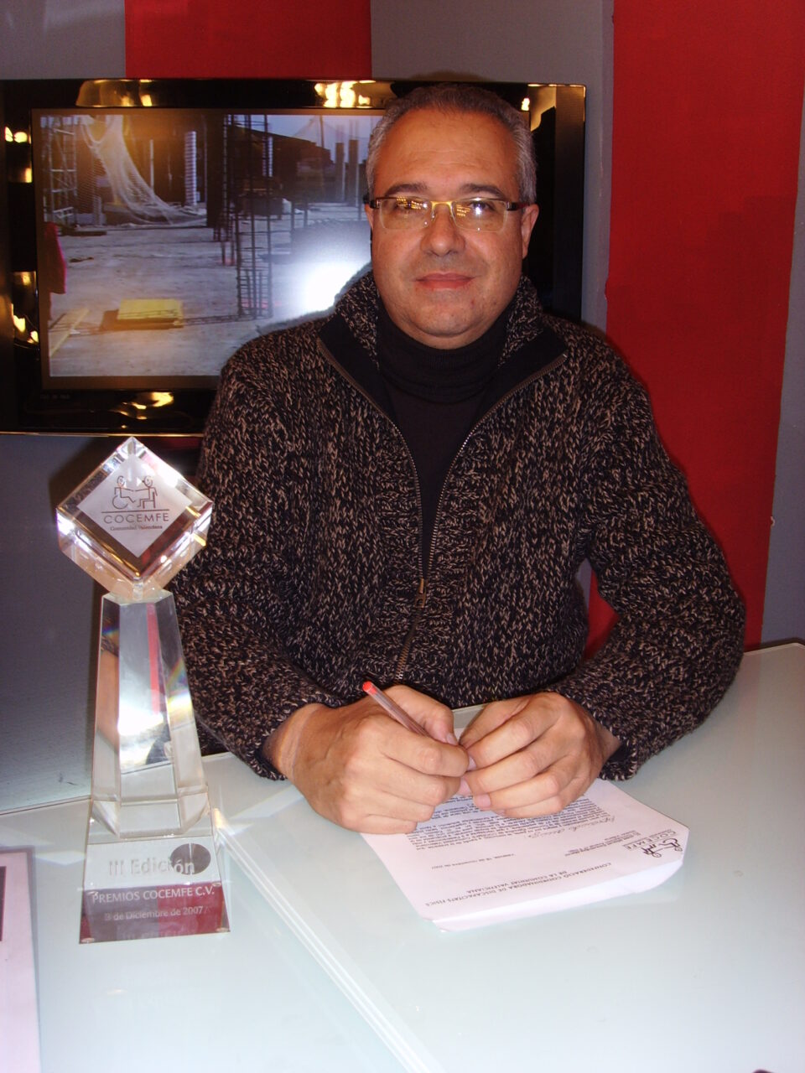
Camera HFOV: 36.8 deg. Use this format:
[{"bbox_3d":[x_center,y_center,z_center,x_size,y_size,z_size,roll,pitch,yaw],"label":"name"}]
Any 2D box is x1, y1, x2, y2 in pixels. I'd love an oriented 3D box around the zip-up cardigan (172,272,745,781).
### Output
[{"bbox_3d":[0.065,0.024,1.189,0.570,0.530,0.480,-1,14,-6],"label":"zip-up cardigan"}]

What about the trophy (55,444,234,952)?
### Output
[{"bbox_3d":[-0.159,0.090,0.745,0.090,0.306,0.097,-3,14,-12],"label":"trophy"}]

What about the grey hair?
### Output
[{"bbox_3d":[0.049,-0.365,1.195,0.168,0.150,0.185,2,14,6],"label":"grey hair"}]

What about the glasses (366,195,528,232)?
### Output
[{"bbox_3d":[0.043,-0.311,1.179,0.142,0.041,0.138,2,14,6],"label":"glasses"}]

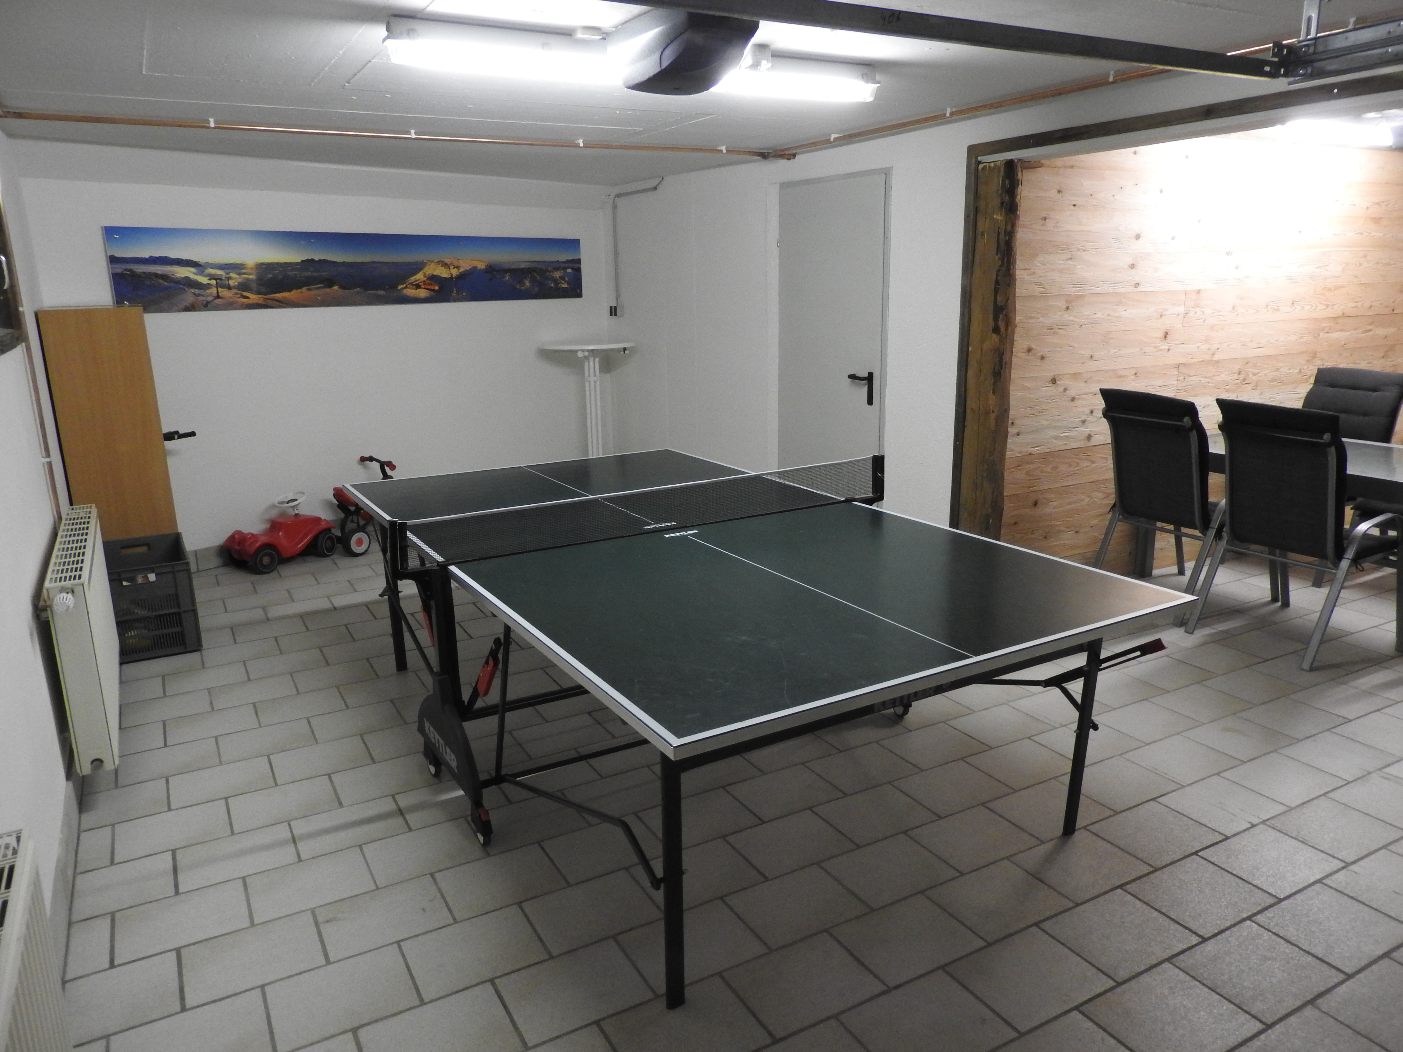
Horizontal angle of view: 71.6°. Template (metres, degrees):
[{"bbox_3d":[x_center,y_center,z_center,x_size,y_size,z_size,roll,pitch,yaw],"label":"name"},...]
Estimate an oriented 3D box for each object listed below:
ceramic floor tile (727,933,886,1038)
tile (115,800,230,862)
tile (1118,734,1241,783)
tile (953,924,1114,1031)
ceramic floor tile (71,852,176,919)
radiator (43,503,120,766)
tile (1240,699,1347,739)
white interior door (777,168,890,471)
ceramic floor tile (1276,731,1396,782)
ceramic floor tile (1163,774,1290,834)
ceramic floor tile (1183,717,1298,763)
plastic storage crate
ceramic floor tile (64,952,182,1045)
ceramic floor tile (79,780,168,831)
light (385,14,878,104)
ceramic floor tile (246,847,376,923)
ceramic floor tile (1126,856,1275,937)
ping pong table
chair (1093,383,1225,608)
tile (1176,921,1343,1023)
[{"bbox_3d":[0.236,1.042,2.214,0.298,0.010,0.225,-8,16,-28],"label":"ceramic floor tile"},{"bbox_3d":[-1.549,0.895,2.852,0.297,0.012,0.234,-8,16,-28],"label":"tile"},{"bbox_3d":[1.586,0.777,3.217,0.298,0.010,0.225,-8,16,-28],"label":"tile"},{"bbox_3d":[0.752,1.033,2.225,0.298,0.010,0.225,-8,16,-28],"label":"tile"},{"bbox_3d":[-1.542,0.964,2.600,0.231,0.010,0.236,-8,16,-28],"label":"ceramic floor tile"},{"bbox_3d":[-2.143,0.335,3.410,0.095,0.594,1.217,-8,16,-28],"label":"radiator"},{"bbox_3d":[2.135,0.697,3.513,0.298,0.010,0.225,-8,16,-28],"label":"tile"},{"bbox_3d":[0.701,-0.820,5.345,0.060,2.060,0.872,-10,17,-33],"label":"white interior door"},{"bbox_3d":[2.117,0.767,3.233,0.298,0.010,0.225,-8,16,-28],"label":"ceramic floor tile"},{"bbox_3d":[1.577,0.847,2.943,0.299,0.010,0.236,-8,16,-28],"label":"ceramic floor tile"},{"bbox_3d":[1.867,0.739,3.367,0.299,0.010,0.236,-8,16,-28],"label":"ceramic floor tile"},{"bbox_3d":[-2.513,0.316,4.363,0.400,0.415,0.600,-9,16,-30],"label":"plastic storage crate"},{"bbox_3d":[-1.303,1.065,2.187,0.230,0.010,0.236,-8,16,-28],"label":"ceramic floor tile"},{"bbox_3d":[-1.783,0.864,3.012,0.227,0.010,0.236,-8,16,-28],"label":"ceramic floor tile"},{"bbox_3d":[-0.133,-1.380,2.913,1.575,0.103,0.100,-7,16,-25],"label":"light"},{"bbox_3d":[-1.045,0.960,2.598,0.299,0.010,0.236,-8,16,-28],"label":"ceramic floor tile"},{"bbox_3d":[1.289,0.955,2.515,0.298,0.010,0.225,-8,16,-28],"label":"ceramic floor tile"},{"bbox_3d":[-0.100,0.301,3.292,1.820,0.912,2.740,-9,16,-30],"label":"ping pong table"},{"bbox_3d":[2.351,-0.138,4.672,0.790,1.025,0.570,-7,16,-25],"label":"chair"},{"bbox_3d":[1.281,1.025,2.241,0.299,0.010,0.236,-8,16,-28],"label":"tile"}]

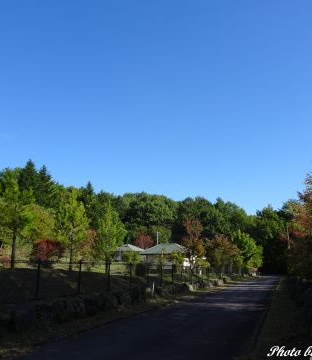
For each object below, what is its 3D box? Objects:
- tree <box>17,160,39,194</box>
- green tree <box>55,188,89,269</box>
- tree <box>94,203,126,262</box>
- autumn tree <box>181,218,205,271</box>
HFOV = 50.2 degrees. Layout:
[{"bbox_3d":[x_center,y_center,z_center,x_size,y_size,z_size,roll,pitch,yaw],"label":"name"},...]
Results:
[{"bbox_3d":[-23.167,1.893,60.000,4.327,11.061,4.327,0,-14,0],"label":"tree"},{"bbox_3d":[-5.586,3.272,22.000,2.248,5.387,2.248,0,-14,0],"label":"green tree"},{"bbox_3d":[-3.623,4.539,26.500,2.548,5.431,2.548,0,-14,0],"label":"tree"},{"bbox_3d":[3.948,7.085,36.000,2.596,5.739,2.596,0,-14,0],"label":"autumn tree"}]

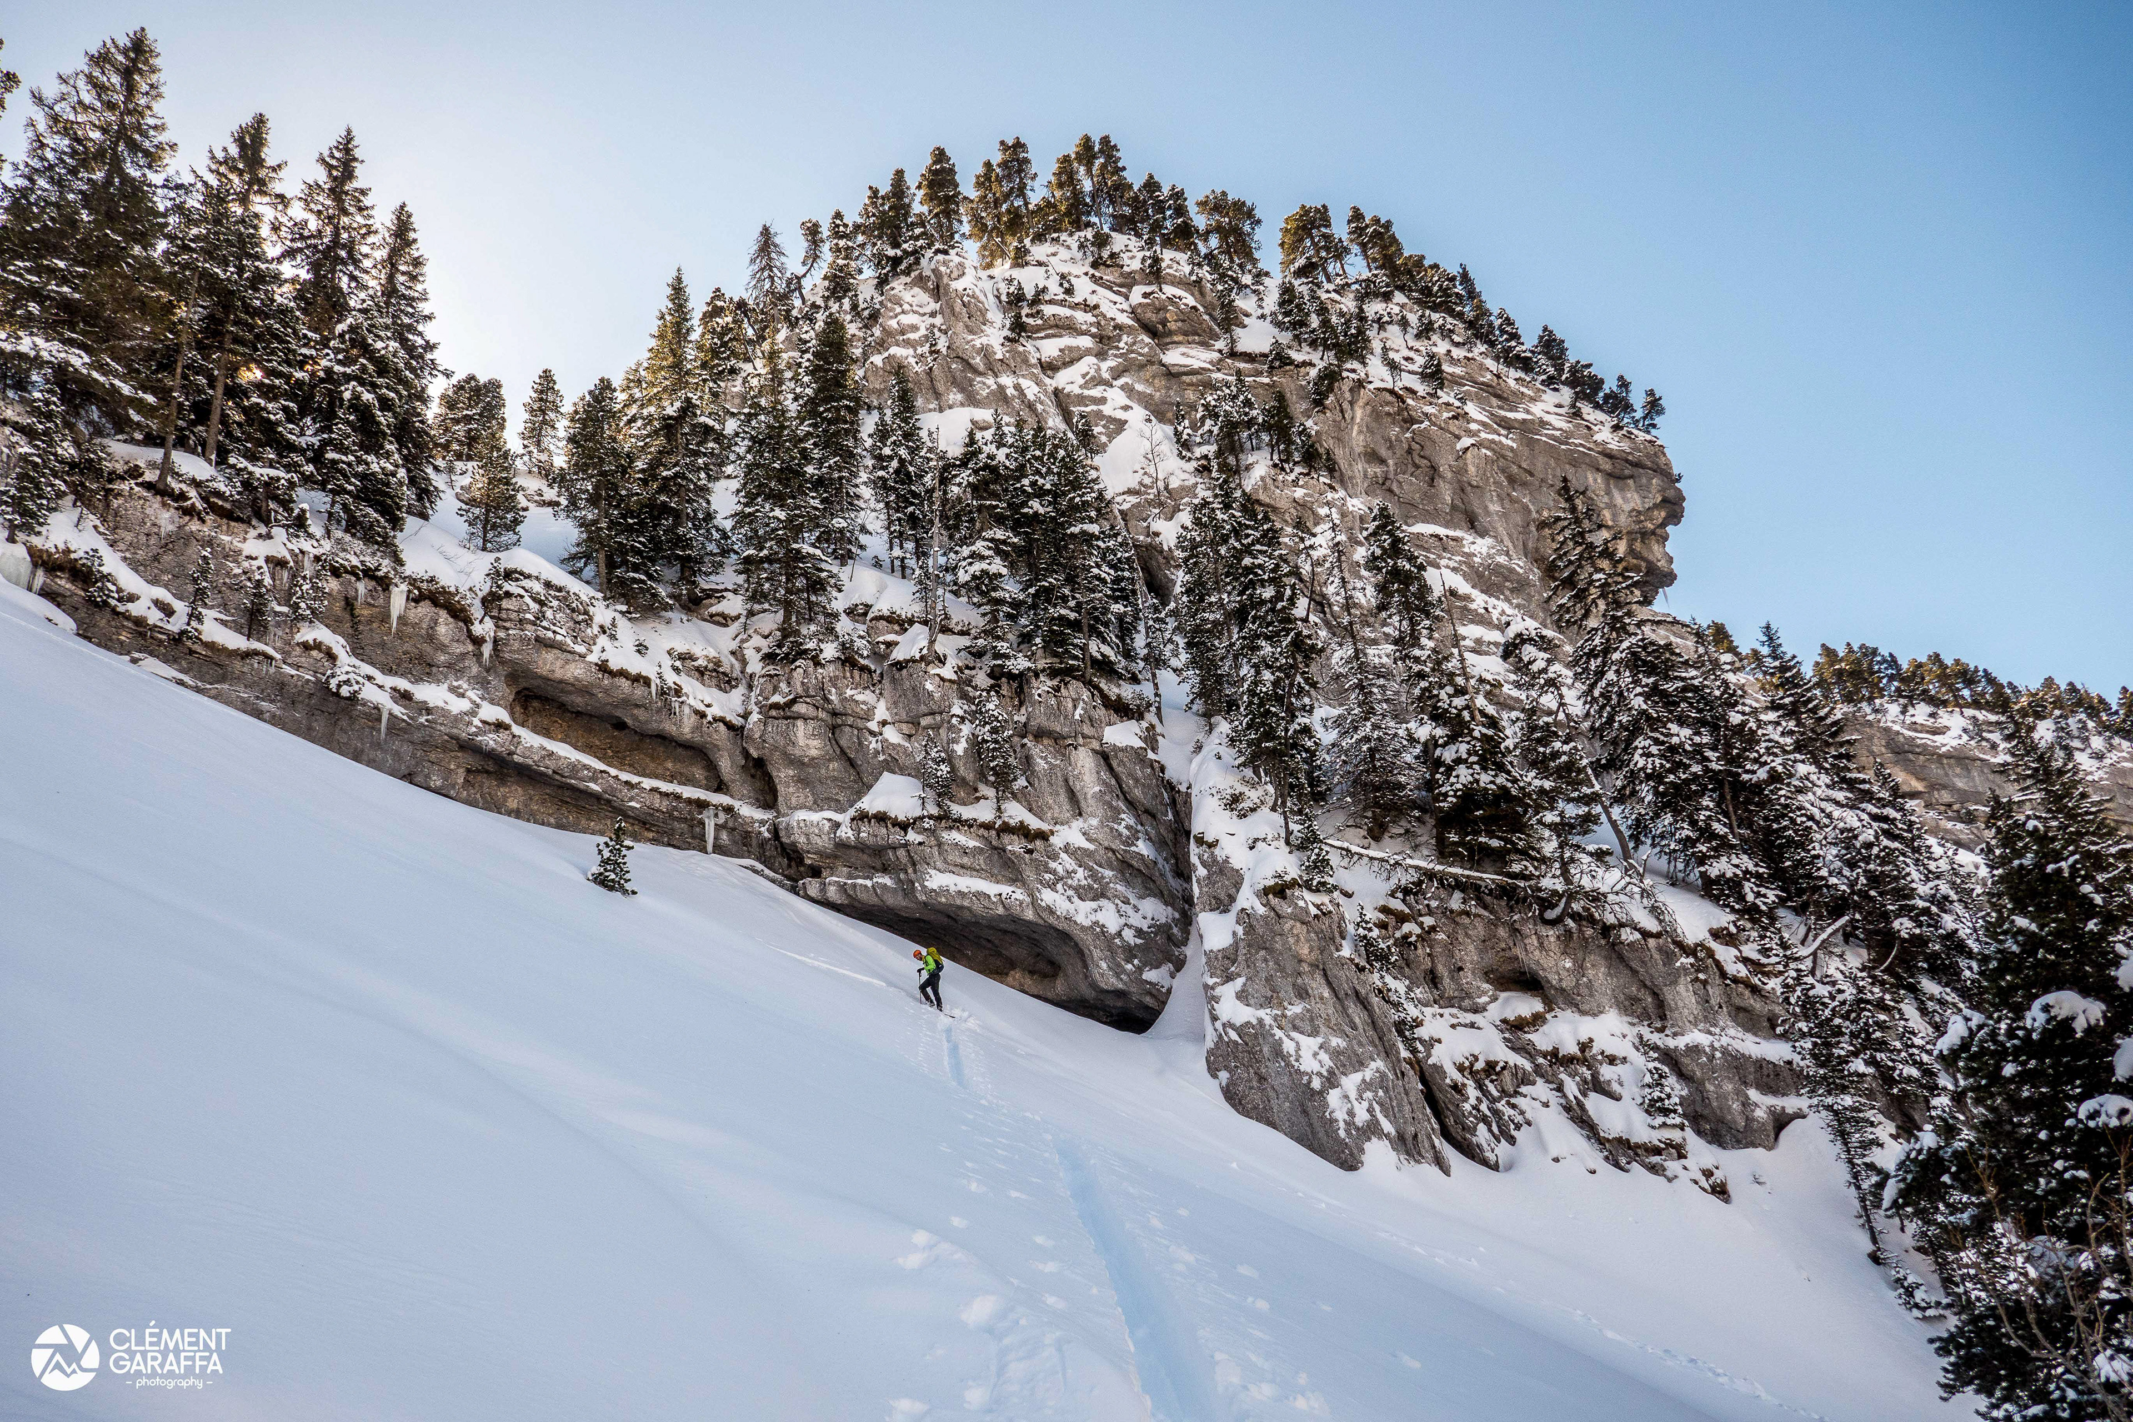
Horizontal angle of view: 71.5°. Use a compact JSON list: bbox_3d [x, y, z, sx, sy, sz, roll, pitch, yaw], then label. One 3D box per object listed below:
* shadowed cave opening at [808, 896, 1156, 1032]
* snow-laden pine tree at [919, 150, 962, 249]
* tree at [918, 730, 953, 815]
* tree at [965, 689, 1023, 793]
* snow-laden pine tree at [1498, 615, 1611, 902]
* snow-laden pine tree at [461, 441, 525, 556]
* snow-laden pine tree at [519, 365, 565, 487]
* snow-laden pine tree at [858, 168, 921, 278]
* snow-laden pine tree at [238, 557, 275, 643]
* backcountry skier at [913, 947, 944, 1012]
[{"bbox_3d":[-2.969,10.020,59.000,13.600,5.000,4.500,1,-13,-6],"label":"shadowed cave opening"},{"bbox_3d":[-9.960,-40.786,117.000,3.538,8.095,3.538,0,-12,0],"label":"snow-laden pine tree"},{"bbox_3d":[-5.104,2.490,58.000,1.300,3.326,1.300,0,-12,0],"label":"tree"},{"bbox_3d":[-2.817,1.146,58.500,2.293,4.060,2.293,0,-12,0],"label":"tree"},{"bbox_3d":[19.802,1.824,61.000,4.393,11.796,4.393,0,-12,0],"label":"snow-laden pine tree"},{"bbox_3d":[-24.291,-9.187,63.000,2.519,4.804,2.519,0,-12,0],"label":"snow-laden pine tree"},{"bbox_3d":[-28.250,-15.351,80.000,2.350,6.792,2.350,0,-12,0],"label":"snow-laden pine tree"},{"bbox_3d":[-13.591,-37.802,114.000,4.846,8.666,4.846,0,-12,0],"label":"snow-laden pine tree"},{"bbox_3d":[-28.922,-3.996,53.000,1.118,2.965,1.118,0,-12,0],"label":"snow-laden pine tree"},{"bbox_3d":[-3.689,7.158,39.500,0.850,1.680,0.650,0,-12,0],"label":"backcountry skier"}]

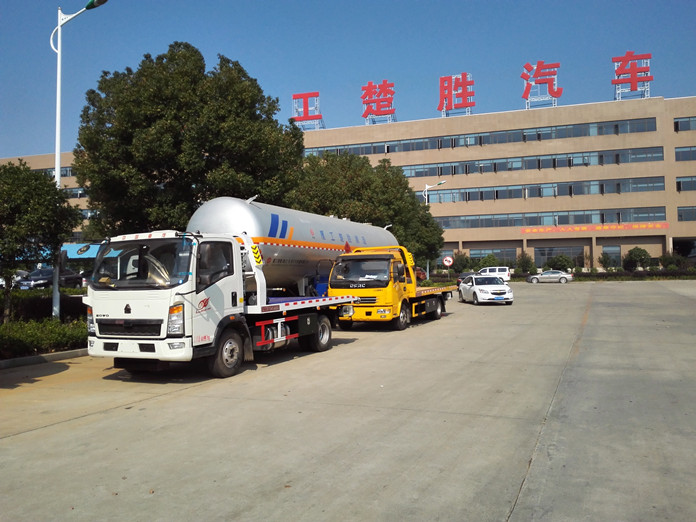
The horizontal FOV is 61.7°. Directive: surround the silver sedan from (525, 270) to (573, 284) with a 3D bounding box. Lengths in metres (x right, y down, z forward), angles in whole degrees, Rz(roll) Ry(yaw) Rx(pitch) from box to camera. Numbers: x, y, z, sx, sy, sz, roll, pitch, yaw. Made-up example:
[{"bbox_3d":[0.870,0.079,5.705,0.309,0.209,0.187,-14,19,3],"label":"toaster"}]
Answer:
[{"bbox_3d":[21.489,1.732,62.013,4.800,1.460,1.830,-1,-1,17],"label":"silver sedan"}]

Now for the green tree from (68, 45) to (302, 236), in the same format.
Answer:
[{"bbox_3d":[-5.370,-2.662,19.582,7.500,9.570,7.500,-1,-1,24],"label":"green tree"}]

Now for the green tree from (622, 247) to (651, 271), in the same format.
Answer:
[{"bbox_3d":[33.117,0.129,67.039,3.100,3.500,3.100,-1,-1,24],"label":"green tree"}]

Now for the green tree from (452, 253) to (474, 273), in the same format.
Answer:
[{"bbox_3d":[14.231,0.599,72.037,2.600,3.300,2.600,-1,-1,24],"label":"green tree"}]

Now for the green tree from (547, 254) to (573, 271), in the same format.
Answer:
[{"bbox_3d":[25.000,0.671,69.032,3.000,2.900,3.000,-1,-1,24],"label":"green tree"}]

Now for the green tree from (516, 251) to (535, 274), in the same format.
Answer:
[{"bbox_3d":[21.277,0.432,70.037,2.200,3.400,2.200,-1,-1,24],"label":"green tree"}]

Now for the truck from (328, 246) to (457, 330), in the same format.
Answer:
[{"bbox_3d":[1.736,0.799,19.757,2.150,2.450,7.200,-1,-1,24],"label":"truck"}]

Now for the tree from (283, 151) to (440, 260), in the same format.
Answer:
[{"bbox_3d":[0.916,-1.855,32.570,8.200,8.220,8.200,-1,-1,24],"label":"tree"}]

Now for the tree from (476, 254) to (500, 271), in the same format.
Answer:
[{"bbox_3d":[17.080,0.750,71.033,2.900,3.100,2.900,-1,-1,24],"label":"tree"}]

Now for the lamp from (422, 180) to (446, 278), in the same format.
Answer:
[{"bbox_3d":[6.324,-1.748,42.832,1.750,8.200,0.300,-1,-1,24],"label":"lamp"}]

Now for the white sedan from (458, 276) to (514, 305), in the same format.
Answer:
[{"bbox_3d":[7.430,1.537,31.748,1.790,1.480,4.600,-1,-1,-4],"label":"white sedan"}]

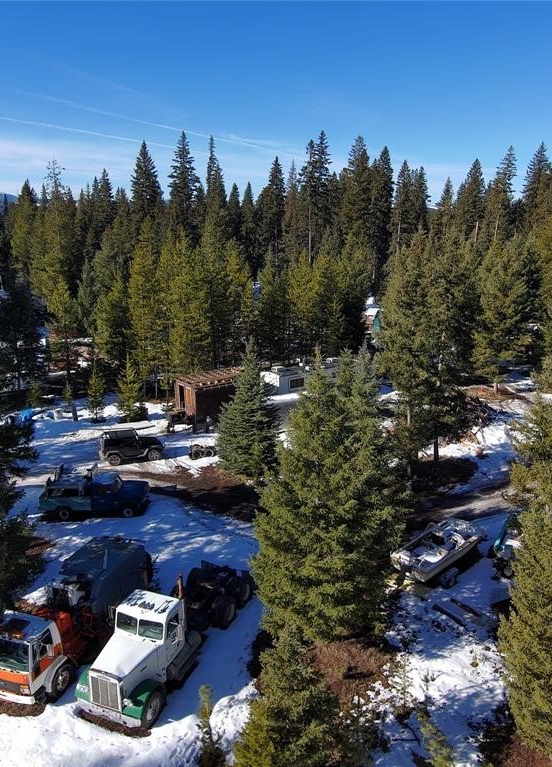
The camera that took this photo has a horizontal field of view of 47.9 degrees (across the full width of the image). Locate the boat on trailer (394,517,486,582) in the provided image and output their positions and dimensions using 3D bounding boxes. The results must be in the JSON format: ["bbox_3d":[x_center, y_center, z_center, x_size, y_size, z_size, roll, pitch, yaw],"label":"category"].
[{"bbox_3d":[7.043,7.505,26.142,4.500,1.700,1.950,-8,18,-27],"label":"boat on trailer"}]

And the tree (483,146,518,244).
[{"bbox_3d":[30.463,-20.554,85.616,4.885,22.761,4.885,0,15,0],"label":"tree"}]

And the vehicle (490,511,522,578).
[{"bbox_3d":[11.045,6.778,27.169,2.100,1.700,5.200,8,17,27],"label":"vehicle"}]

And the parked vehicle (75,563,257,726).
[{"bbox_3d":[-3.567,7.990,21.865,2.450,3.200,7.800,6,17,21],"label":"parked vehicle"}]

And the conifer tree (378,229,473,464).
[{"bbox_3d":[8.535,-1.811,35.274,5.444,13.158,5.444,0,15,0],"label":"conifer tree"}]

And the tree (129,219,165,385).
[{"bbox_3d":[-10.165,-5.902,49.276,3.006,13.609,3.006,0,15,0],"label":"tree"}]

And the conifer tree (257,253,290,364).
[{"bbox_3d":[-0.243,-7.359,60.278,3.400,10.880,3.400,0,16,0],"label":"conifer tree"}]

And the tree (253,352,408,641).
[{"bbox_3d":[1.935,3.846,23.333,5.200,10.270,5.200,0,16,0],"label":"tree"}]

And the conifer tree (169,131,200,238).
[{"bbox_3d":[-13.694,-24.195,92.924,5.400,25.470,5.400,0,16,0],"label":"conifer tree"}]

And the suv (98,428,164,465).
[{"bbox_3d":[-8.644,3.622,37.218,3.900,1.850,1.750,-6,16,-20],"label":"suv"}]

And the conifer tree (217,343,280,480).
[{"bbox_3d":[-1.574,1.420,35.534,3.500,7.690,3.500,0,16,0],"label":"conifer tree"}]

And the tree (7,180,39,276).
[{"bbox_3d":[-39.725,-22.066,97.685,5.000,18.780,5.000,0,16,0],"label":"tree"}]

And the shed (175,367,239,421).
[{"bbox_3d":[-4.453,0.593,47.594,5.800,2.600,3.200,-11,19,-33],"label":"shed"}]

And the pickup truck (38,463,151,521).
[{"bbox_3d":[-8.719,5.345,30.398,5.000,1.950,1.950,-1,15,-5],"label":"pickup truck"}]

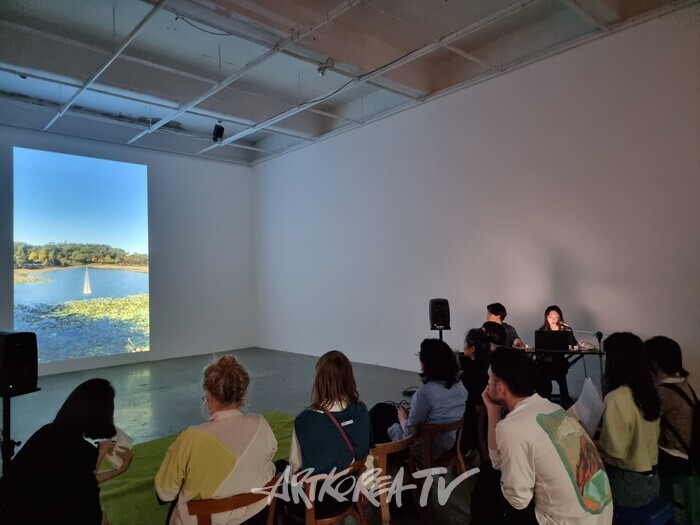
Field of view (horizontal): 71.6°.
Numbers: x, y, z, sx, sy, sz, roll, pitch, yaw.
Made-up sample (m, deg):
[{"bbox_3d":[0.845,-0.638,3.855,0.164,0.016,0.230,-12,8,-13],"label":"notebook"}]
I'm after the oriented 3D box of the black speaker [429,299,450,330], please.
[{"bbox_3d":[1.010,0.584,5.450,0.235,0.360,0.225,-2,-2,8],"label":"black speaker"}]

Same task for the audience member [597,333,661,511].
[{"bbox_3d":[1.410,1.008,2.700,0.470,1.250,0.780,-1,-2,-17],"label":"audience member"}]

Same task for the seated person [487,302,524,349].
[{"bbox_3d":[1.670,1.090,5.420,0.500,1.280,0.750,-3,-2,25],"label":"seated person"}]

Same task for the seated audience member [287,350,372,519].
[{"bbox_3d":[-0.160,1.075,2.670,0.470,1.220,0.780,0,-2,-30],"label":"seated audience member"}]

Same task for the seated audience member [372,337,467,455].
[{"bbox_3d":[0.430,1.070,3.200,0.480,1.200,0.800,0,-3,-38],"label":"seated audience member"}]

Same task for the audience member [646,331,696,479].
[{"bbox_3d":[1.780,1.030,2.950,0.470,1.210,0.800,-1,-2,-30],"label":"audience member"}]

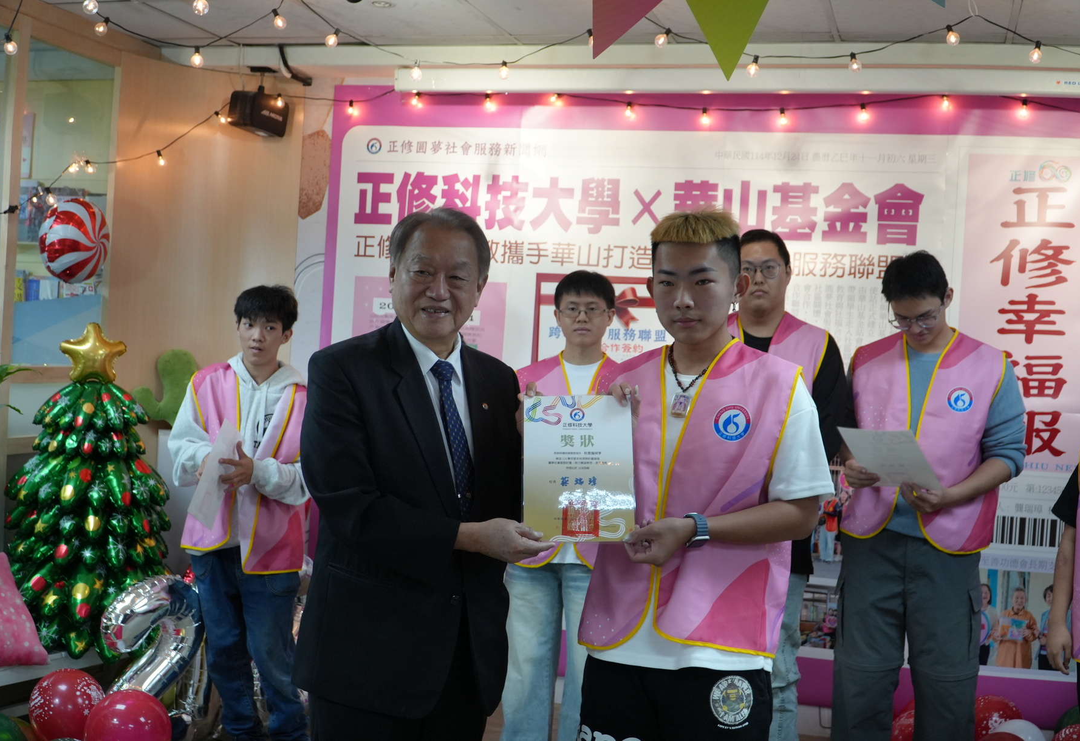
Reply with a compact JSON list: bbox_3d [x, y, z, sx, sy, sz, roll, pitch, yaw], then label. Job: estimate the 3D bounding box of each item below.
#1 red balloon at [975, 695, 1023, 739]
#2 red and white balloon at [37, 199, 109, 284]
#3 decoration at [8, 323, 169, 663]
[{"bbox_3d":[1.675,1.341,4.250,0.260,0.275,0.260,4,1,22],"label":"red balloon"},{"bbox_3d":[-1.749,-0.482,4.280,0.220,0.320,0.320,4,1,16],"label":"red and white balloon"},{"bbox_3d":[-1.569,0.393,3.970,0.550,1.100,0.550,3,1,-22],"label":"decoration"}]

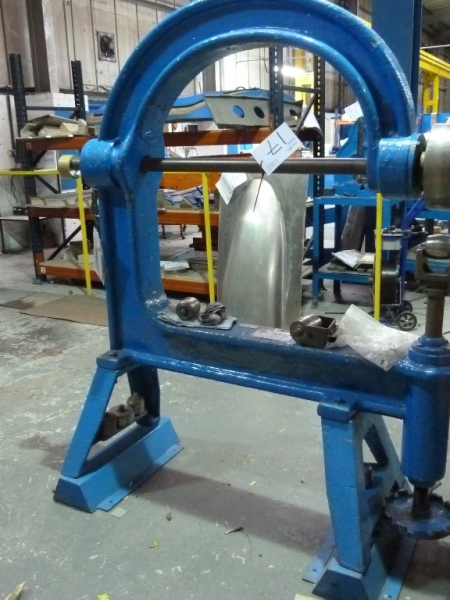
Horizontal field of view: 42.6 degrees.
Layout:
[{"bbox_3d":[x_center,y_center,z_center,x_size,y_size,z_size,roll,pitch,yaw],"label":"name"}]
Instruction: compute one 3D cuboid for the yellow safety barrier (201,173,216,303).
[{"bbox_3d":[-0.124,-0.484,4.768,0.045,1.147,0.045,6,17,26],"label":"yellow safety barrier"}]

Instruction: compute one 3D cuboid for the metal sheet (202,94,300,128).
[{"bbox_3d":[0.217,-1.578,4.852,1.012,0.233,0.130,-13,19,-36],"label":"metal sheet"}]

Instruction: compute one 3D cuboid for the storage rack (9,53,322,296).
[{"bbox_3d":[-0.582,-1.234,5.493,2.885,2.244,0.930,7,18,30],"label":"storage rack"}]

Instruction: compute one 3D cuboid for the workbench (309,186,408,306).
[{"bbox_3d":[1.147,-0.427,4.864,0.665,0.907,0.675,6,17,28],"label":"workbench"}]

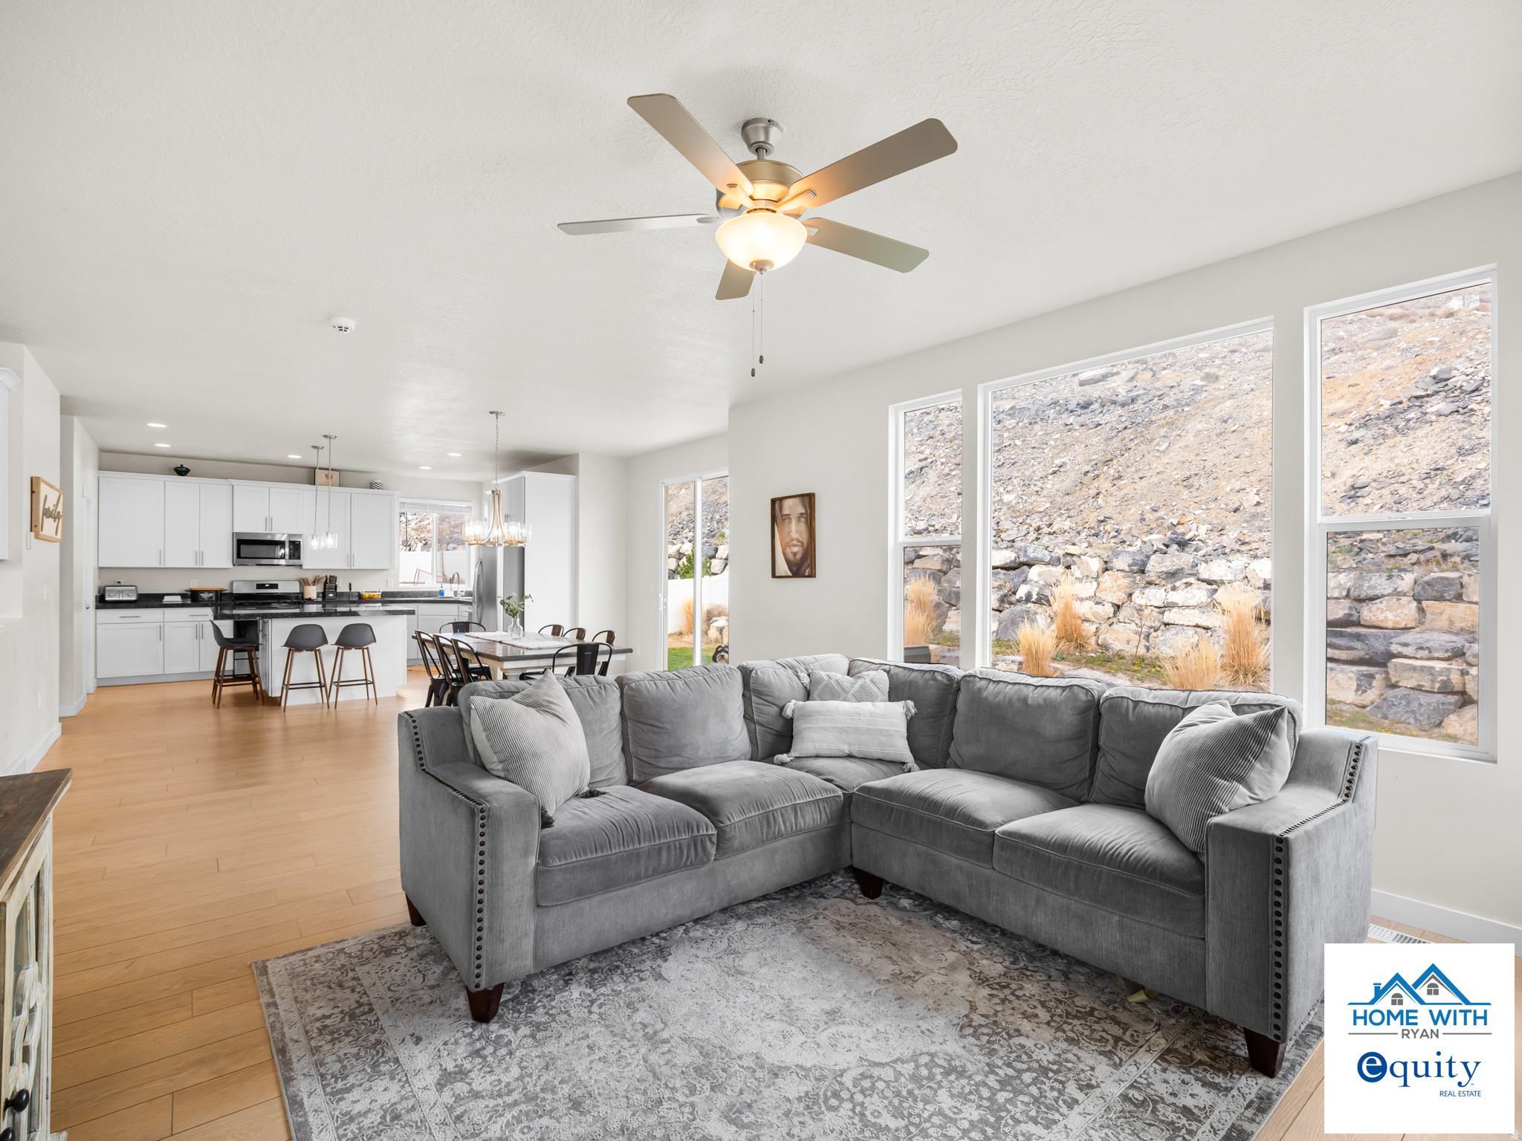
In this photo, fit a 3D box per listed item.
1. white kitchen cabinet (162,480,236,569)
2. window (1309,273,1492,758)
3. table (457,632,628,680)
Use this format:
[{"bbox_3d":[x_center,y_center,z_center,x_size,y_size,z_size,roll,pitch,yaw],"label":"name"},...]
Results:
[{"bbox_3d":[-7.098,-0.569,8.889,0.678,1.075,0.340,1,-1,-40],"label":"white kitchen cabinet"},{"bbox_3d":[2.496,-0.207,2.770,0.120,1.800,0.553,1,-1,-40],"label":"window"},{"bbox_3d":[-2.061,0.978,5.820,1.000,0.765,2.120,1,-1,-40],"label":"table"}]

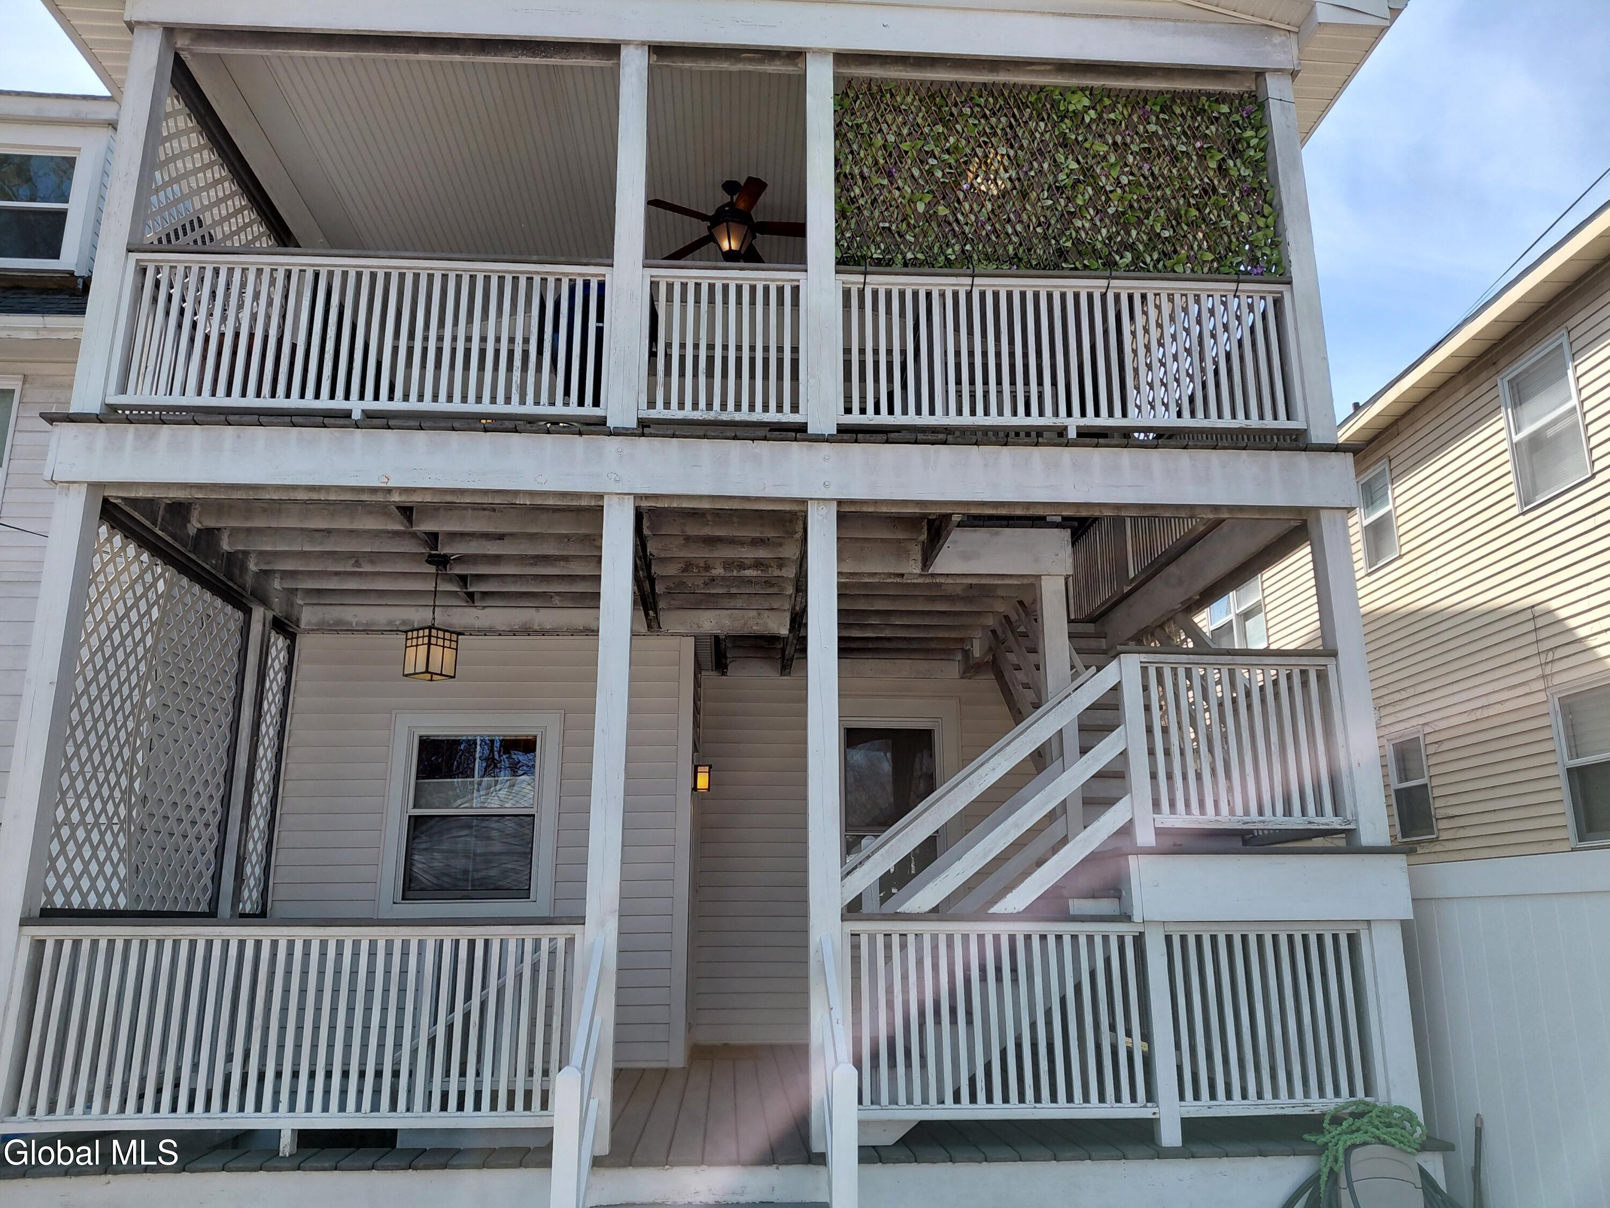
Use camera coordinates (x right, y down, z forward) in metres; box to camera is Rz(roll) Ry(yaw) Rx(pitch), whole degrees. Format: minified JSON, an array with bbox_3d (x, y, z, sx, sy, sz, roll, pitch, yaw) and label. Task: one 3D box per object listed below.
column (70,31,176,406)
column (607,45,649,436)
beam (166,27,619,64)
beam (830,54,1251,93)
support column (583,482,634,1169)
[{"bbox_3d":[-3.357,-1.900,5.751,0.137,2.172,0.134,1,-15,-4],"label":"column"},{"bbox_3d":[-0.883,-1.869,5.904,0.137,2.172,0.134,1,-15,-4],"label":"column"},{"bbox_3d":[-2.165,-3.030,6.256,2.376,0.170,0.160,1,-15,-4],"label":"beam"},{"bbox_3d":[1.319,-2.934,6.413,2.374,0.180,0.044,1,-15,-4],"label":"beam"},{"bbox_3d":[-0.872,0.877,5.194,0.137,2.891,0.134,1,-15,-4],"label":"support column"}]

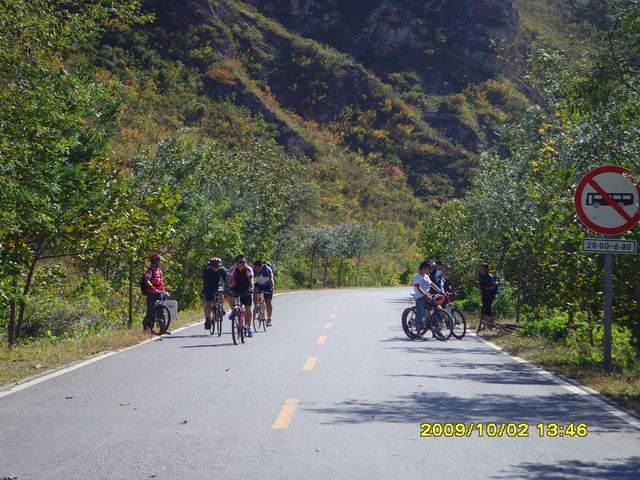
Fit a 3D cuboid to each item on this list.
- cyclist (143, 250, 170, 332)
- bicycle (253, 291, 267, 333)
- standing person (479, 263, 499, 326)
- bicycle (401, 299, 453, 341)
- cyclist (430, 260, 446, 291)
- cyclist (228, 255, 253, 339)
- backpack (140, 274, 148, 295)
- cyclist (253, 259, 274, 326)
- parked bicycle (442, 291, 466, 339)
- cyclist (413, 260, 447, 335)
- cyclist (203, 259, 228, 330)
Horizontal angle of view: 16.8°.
[{"bbox_3d":[-3.530,1.158,46.700,0.480,1.764,0.520,-1,-1,44],"label":"cyclist"},{"bbox_3d":[-1.353,1.603,49.200,0.520,0.955,1.680,0,-1,11],"label":"bicycle"},{"bbox_3d":[4.284,1.386,55.000,0.420,1.602,0.500,0,-1,-30],"label":"standing person"},{"bbox_3d":[2.197,1.556,44.200,0.580,0.987,1.700,1,-1,-43],"label":"bicycle"},{"bbox_3d":[2.519,1.238,45.600,0.500,1.592,0.600,1,-1,-43],"label":"cyclist"},{"bbox_3d":[-1.494,1.064,40.900,0.580,1.569,0.780,0,-1,6],"label":"cyclist"},{"bbox_3d":[-3.772,0.970,46.900,0.220,0.466,0.320,-1,-1,41],"label":"backpack"},{"bbox_3d":[-1.265,1.219,49.300,0.530,1.550,0.750,0,-1,11],"label":"cyclist"},{"bbox_3d":[2.664,1.557,45.200,0.580,1.003,1.680,1,-1,-41],"label":"parked bicycle"},{"bbox_3d":[2.227,1.200,44.200,0.520,1.584,0.620,1,-1,-43],"label":"cyclist"},{"bbox_3d":[-2.227,1.143,45.800,0.540,1.588,0.750,0,-1,-10],"label":"cyclist"}]

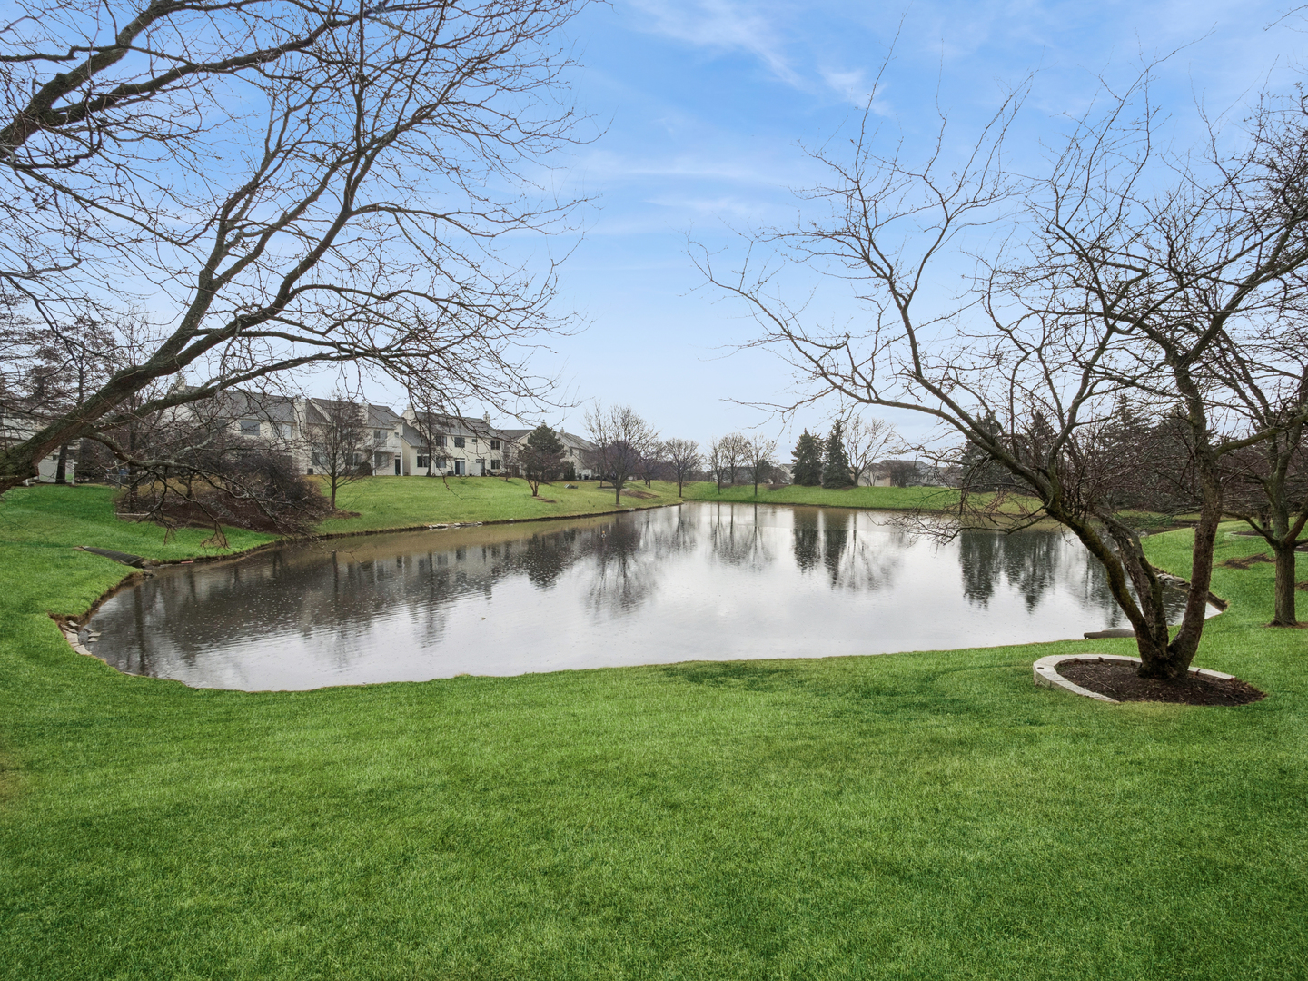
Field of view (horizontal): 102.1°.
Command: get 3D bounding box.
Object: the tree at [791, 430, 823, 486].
[{"bbox_3d":[31.580,-6.740,109.000,6.530,11.580,6.330,0,1,0],"label":"tree"}]

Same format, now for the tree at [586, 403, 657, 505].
[{"bbox_3d":[-4.450,-4.940,72.000,9.600,13.910,9.310,0,1,0],"label":"tree"}]

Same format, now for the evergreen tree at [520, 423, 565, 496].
[{"bbox_3d":[-15.370,-4.230,73.000,6.060,10.010,5.880,0,1,0],"label":"evergreen tree"}]

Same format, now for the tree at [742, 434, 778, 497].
[{"bbox_3d":[22.390,-5.300,112.000,7.360,13.410,7.130,0,1,0],"label":"tree"}]

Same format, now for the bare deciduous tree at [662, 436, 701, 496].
[{"bbox_3d":[5.630,-4.890,110.000,8.070,12.540,7.830,0,1,0],"label":"bare deciduous tree"}]

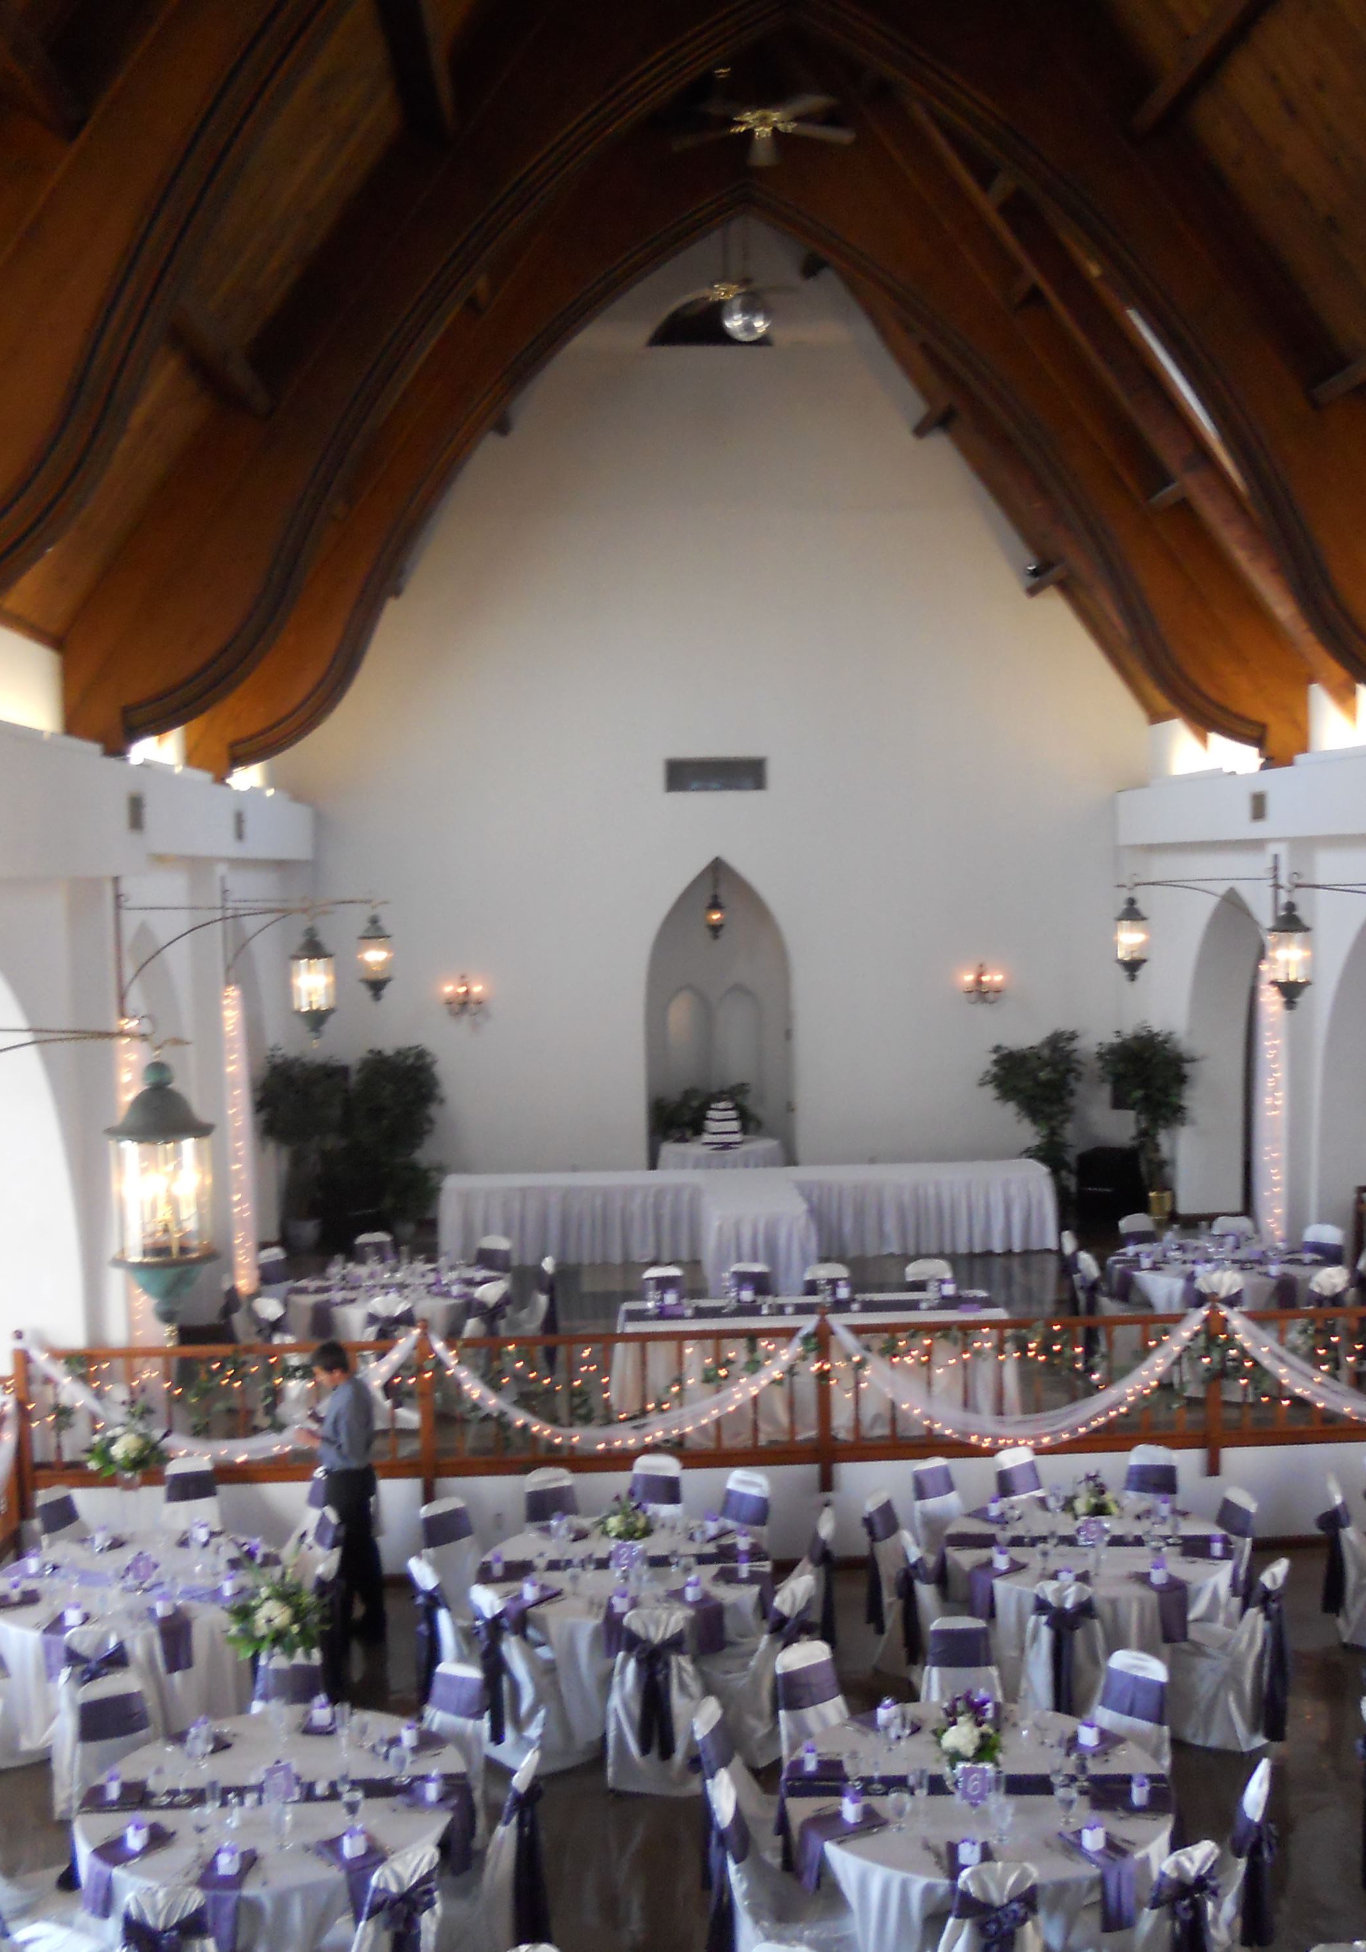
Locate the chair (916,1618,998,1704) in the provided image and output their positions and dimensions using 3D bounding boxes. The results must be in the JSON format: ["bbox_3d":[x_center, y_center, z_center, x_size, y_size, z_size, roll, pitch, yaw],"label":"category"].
[{"bbox_3d":[1.338,3.584,9.650,0.460,0.930,0.540,-1,3,5],"label":"chair"}]

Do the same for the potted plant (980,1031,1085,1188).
[{"bbox_3d":[3.339,1.481,19.377,0.980,1.903,0.950,-2,4,-3],"label":"potted plant"}]

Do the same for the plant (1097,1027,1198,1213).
[{"bbox_3d":[4.917,1.567,21.435,1.000,1.970,0.950,-1,3,-2],"label":"plant"}]

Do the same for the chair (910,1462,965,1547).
[{"bbox_3d":[1.568,3.250,11.402,0.440,0.930,0.540,-4,5,-32],"label":"chair"}]

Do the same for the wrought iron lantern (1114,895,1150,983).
[{"bbox_3d":[3.696,-0.298,16.734,0.290,0.700,0.290,-2,4,-3],"label":"wrought iron lantern"}]

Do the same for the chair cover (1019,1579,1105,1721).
[{"bbox_3d":[1.894,3.350,9.981,0.440,0.930,0.540,0,5,14],"label":"chair cover"}]

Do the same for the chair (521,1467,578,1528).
[{"bbox_3d":[-0.668,3.308,11.418,0.440,0.930,0.540,-3,5,-20],"label":"chair"}]

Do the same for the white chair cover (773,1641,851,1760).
[{"bbox_3d":[0.667,3.467,8.875,0.440,0.930,0.540,-4,5,-32],"label":"white chair cover"}]

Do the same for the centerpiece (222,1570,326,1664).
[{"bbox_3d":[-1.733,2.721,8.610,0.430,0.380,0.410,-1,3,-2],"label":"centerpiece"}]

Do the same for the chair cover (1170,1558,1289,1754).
[{"bbox_3d":[2.661,3.256,9.990,0.560,0.910,0.460,1,4,41],"label":"chair cover"}]

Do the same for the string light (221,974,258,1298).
[{"bbox_3d":[-3.646,1.347,16.643,0.200,2.584,0.220,-2,3,-3],"label":"string light"}]

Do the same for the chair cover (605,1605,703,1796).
[{"bbox_3d":[-0.157,3.577,10.315,0.460,0.930,0.540,-2,3,-8],"label":"chair cover"}]

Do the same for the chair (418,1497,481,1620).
[{"bbox_3d":[-1.118,3.308,10.930,0.460,0.910,0.560,-4,4,-44],"label":"chair"}]

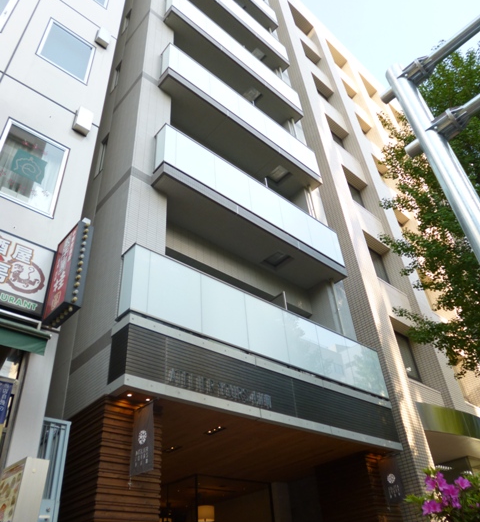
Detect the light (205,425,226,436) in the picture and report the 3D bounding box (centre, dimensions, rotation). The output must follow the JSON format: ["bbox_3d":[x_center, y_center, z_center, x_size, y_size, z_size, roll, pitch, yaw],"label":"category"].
[{"bbox_3d":[-0.415,2.703,7.134,0.130,0.070,0.420,26,-48,-33],"label":"light"}]

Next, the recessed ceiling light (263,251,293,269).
[{"bbox_3d":[0.921,-0.037,10.803,0.557,0.080,0.557,26,-48,-33],"label":"recessed ceiling light"}]

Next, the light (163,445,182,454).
[{"bbox_3d":[-1.171,3.275,7.766,0.130,0.070,0.420,26,-48,-33],"label":"light"}]

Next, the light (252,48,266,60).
[{"bbox_3d":[0.665,-8.109,17.779,0.557,0.080,0.557,26,-48,-33],"label":"light"}]

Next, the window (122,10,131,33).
[{"bbox_3d":[-3.779,-8.037,15.036,0.110,1.420,0.447,26,-48,-33],"label":"window"}]

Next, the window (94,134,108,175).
[{"bbox_3d":[-3.265,-2.489,10.636,0.110,1.420,0.447,26,-48,-33],"label":"window"}]

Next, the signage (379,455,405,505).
[{"bbox_3d":[2.954,4.247,8.612,0.020,0.813,0.410,28,-49,-35],"label":"signage"}]

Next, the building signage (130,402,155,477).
[{"bbox_3d":[-1.230,2.207,5.528,0.410,0.813,0.020,-32,-46,30],"label":"building signage"}]

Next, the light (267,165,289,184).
[{"bbox_3d":[1.165,-2.567,13.369,0.557,0.080,0.557,26,-48,-33],"label":"light"}]

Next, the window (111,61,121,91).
[{"bbox_3d":[-3.522,-5.263,12.836,0.110,1.420,0.447,26,-48,-33],"label":"window"}]

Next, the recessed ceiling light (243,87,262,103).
[{"bbox_3d":[0.410,-5.585,15.204,0.557,0.080,0.557,26,-48,-33],"label":"recessed ceiling light"}]

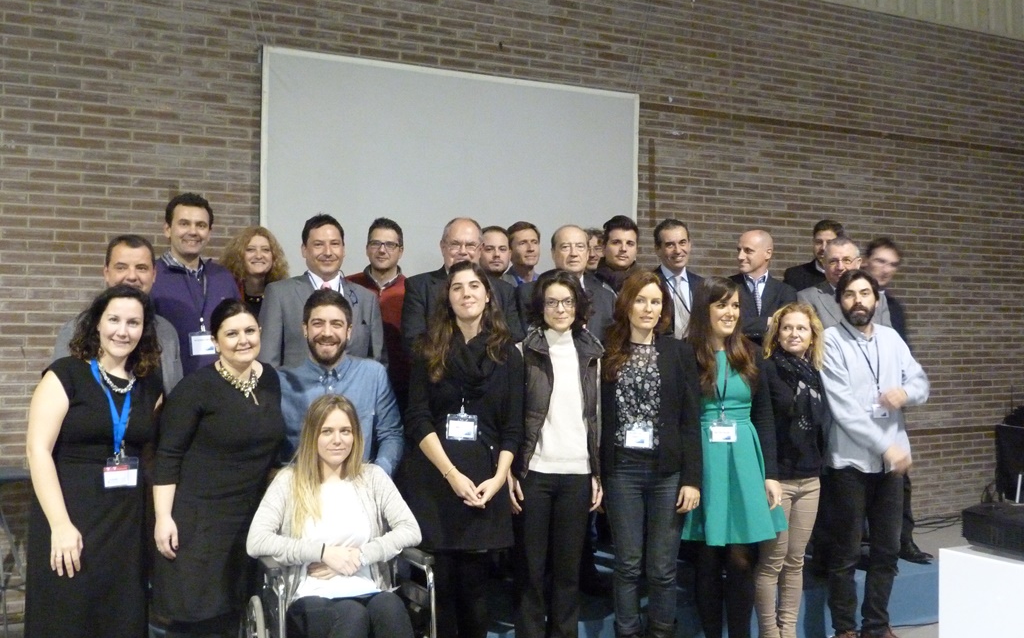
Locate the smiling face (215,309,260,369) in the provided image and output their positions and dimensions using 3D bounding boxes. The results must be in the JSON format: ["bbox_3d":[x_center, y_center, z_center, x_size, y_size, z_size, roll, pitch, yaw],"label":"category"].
[{"bbox_3d":[-0.896,0.067,3.380,0.148,0.185,0.140,-5,-1,-27],"label":"smiling face"}]

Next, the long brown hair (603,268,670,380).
[{"bbox_3d":[0.505,0.026,4.200,0.280,0.470,0.270,0,-1,-13],"label":"long brown hair"}]

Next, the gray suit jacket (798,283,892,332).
[{"bbox_3d":[1.665,0.183,5.200,0.520,0.740,0.300,0,0,19],"label":"gray suit jacket"}]

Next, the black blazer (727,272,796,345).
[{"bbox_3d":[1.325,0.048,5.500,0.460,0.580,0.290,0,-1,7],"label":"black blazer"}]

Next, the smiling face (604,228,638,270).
[{"bbox_3d":[0.513,-0.328,4.850,0.160,0.205,0.160,0,0,-3],"label":"smiling face"}]

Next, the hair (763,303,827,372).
[{"bbox_3d":[1.233,0.072,4.520,0.270,0.290,0.250,0,-1,6],"label":"hair"}]

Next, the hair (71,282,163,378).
[{"bbox_3d":[-1.287,0.037,3.360,0.295,0.310,0.250,0,0,-27],"label":"hair"}]

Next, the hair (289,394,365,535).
[{"bbox_3d":[-0.570,0.447,3.180,0.230,0.420,0.250,0,-1,-12],"label":"hair"}]

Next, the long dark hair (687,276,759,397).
[{"bbox_3d":[0.886,0.074,4.360,0.300,0.520,0.270,0,-1,-25],"label":"long dark hair"}]

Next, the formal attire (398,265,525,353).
[{"bbox_3d":[-0.210,0.147,4.400,0.540,0.750,0.300,0,0,-6],"label":"formal attire"}]

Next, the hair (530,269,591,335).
[{"bbox_3d":[0.186,-0.069,4.060,0.245,0.255,0.250,0,-1,-3],"label":"hair"}]

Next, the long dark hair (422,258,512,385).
[{"bbox_3d":[-0.165,0.012,3.680,0.300,0.420,0.260,0,-1,2],"label":"long dark hair"}]

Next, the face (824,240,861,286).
[{"bbox_3d":[1.634,-0.274,5.120,0.175,0.225,0.180,0,-1,28],"label":"face"}]

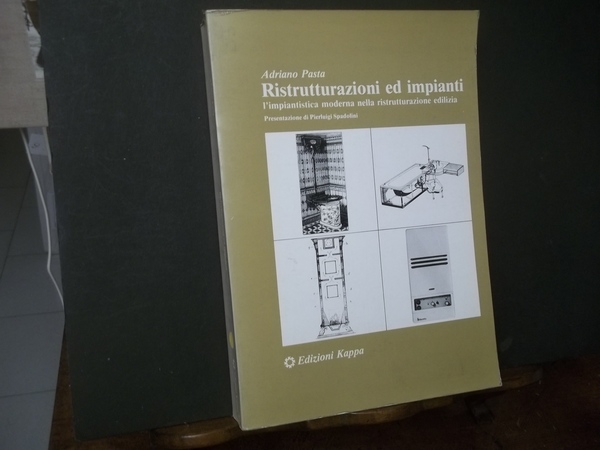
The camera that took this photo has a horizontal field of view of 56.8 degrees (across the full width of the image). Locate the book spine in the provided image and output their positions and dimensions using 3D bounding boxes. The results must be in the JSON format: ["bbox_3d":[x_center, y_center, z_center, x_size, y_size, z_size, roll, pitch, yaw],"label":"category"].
[{"bbox_3d":[-0.043,-0.001,0.334,0.010,0.245,0.023,-5,3,-14],"label":"book spine"}]

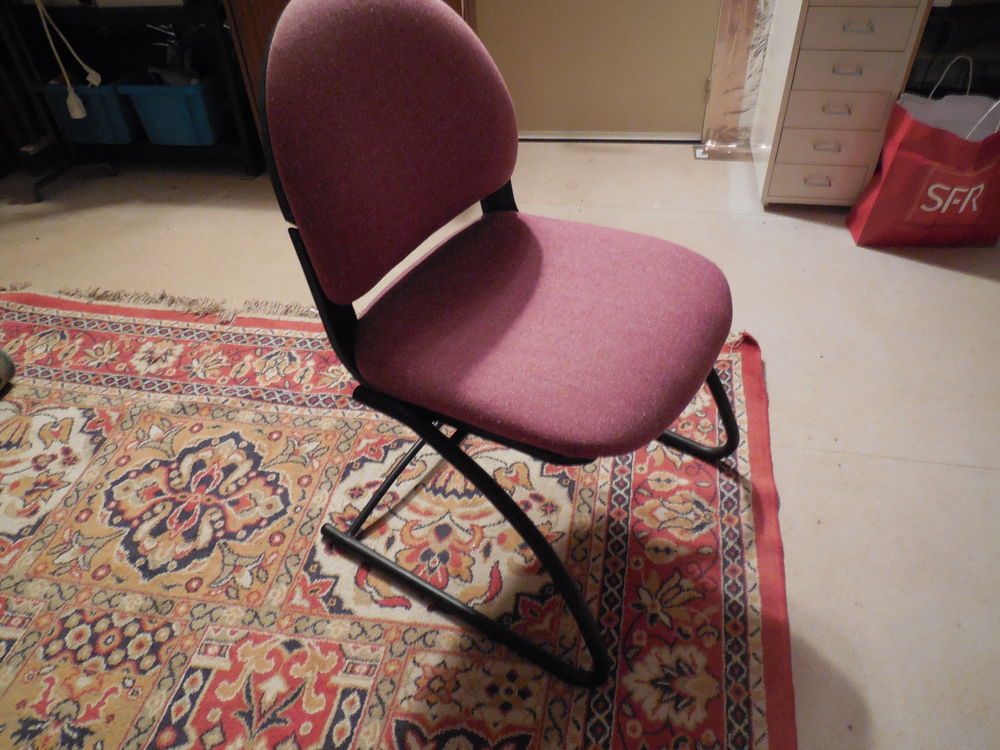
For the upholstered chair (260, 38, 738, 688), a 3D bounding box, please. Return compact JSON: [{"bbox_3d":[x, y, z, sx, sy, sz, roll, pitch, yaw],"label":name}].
[{"bbox_3d":[0.041,-0.080,1.093,0.605,0.875,0.562,23,49,26],"label":"upholstered chair"}]

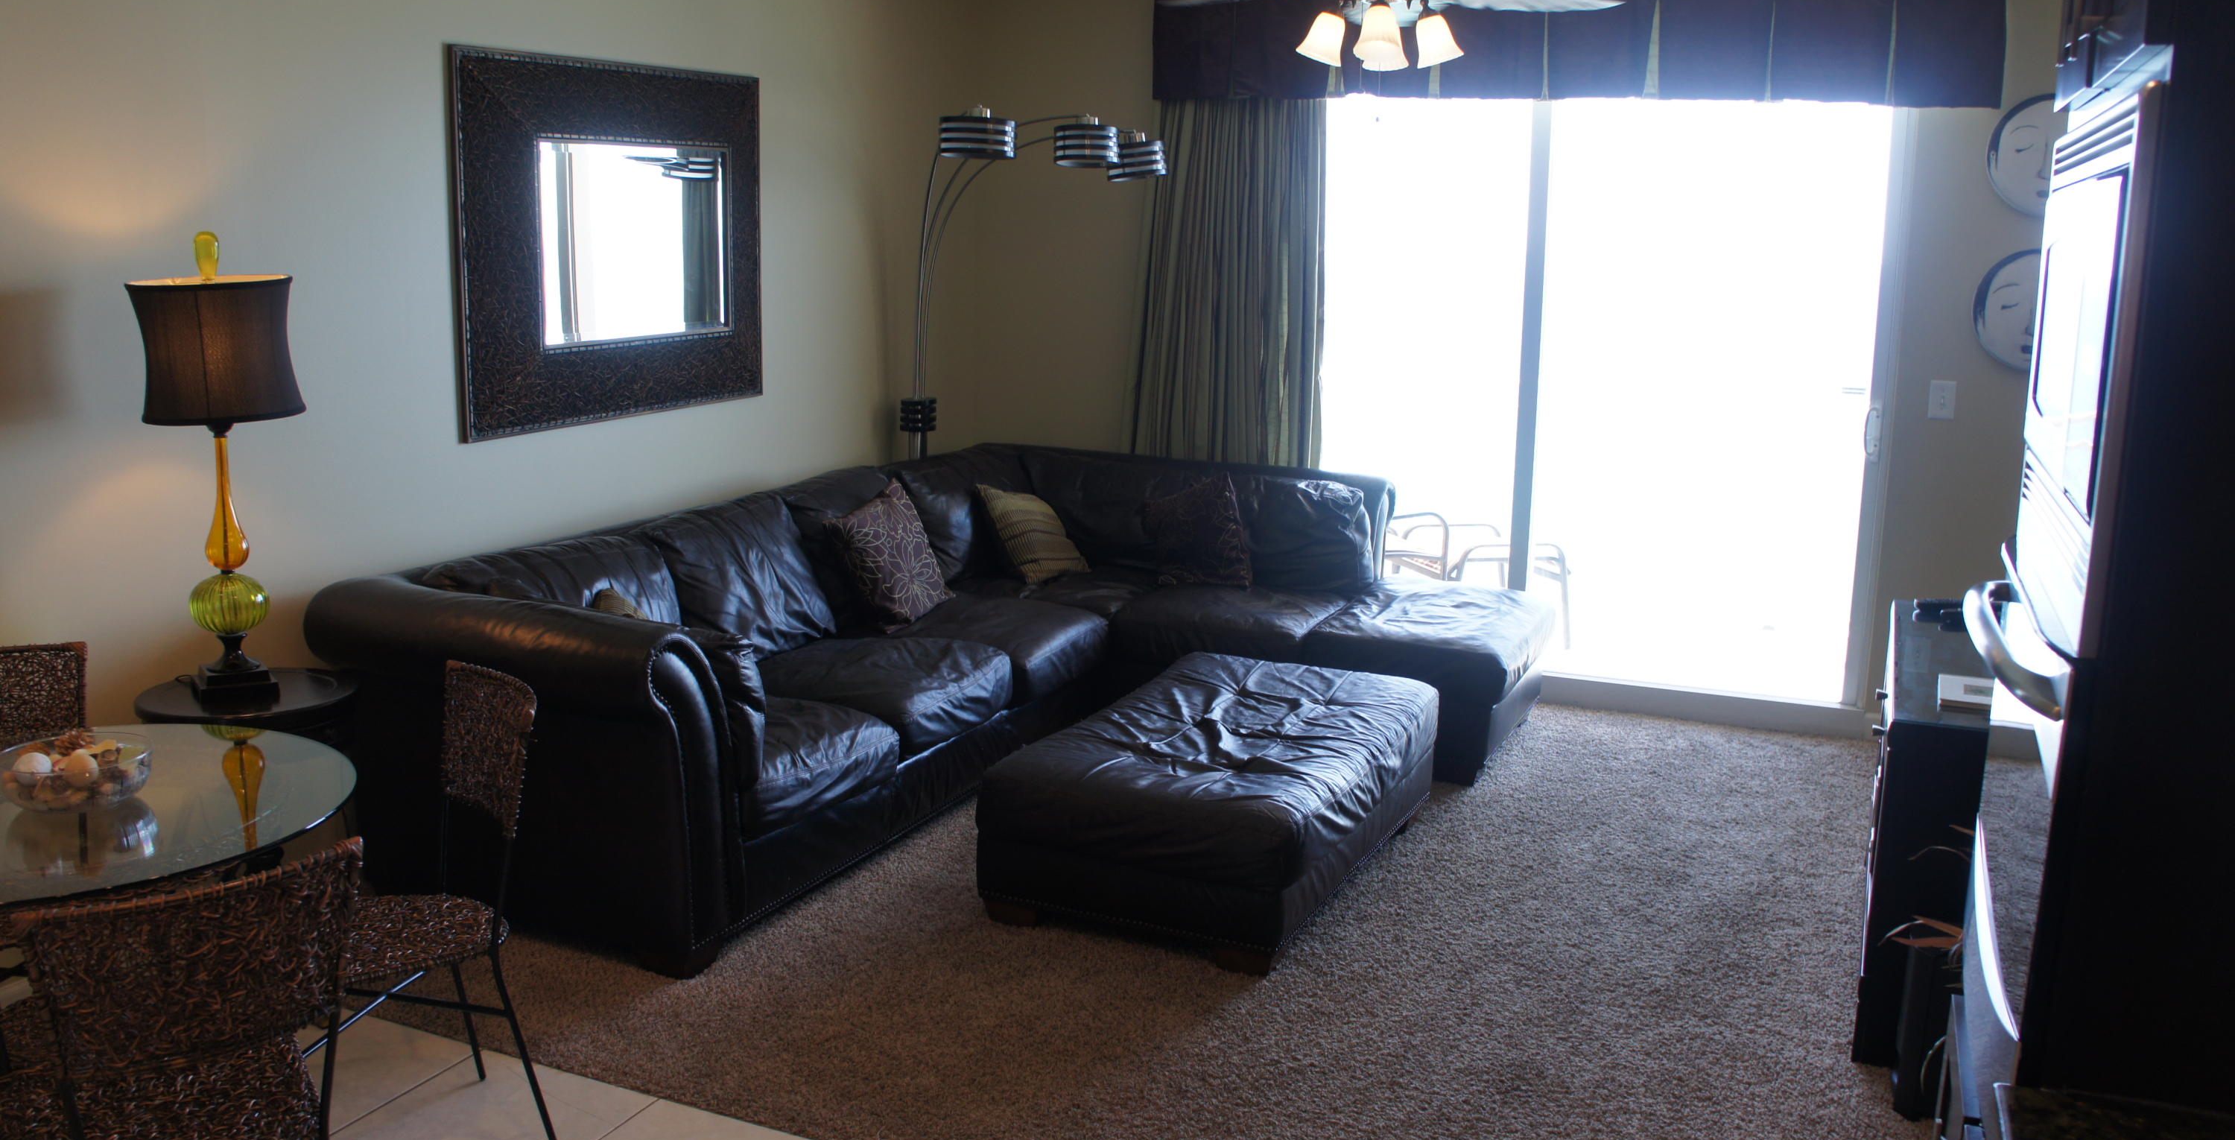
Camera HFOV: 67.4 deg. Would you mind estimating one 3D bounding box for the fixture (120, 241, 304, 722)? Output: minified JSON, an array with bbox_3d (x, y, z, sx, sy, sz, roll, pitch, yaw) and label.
[{"bbox_3d":[-1.792,-0.201,3.353,0.295,0.938,0.295,6,13,22],"label":"fixture"}]

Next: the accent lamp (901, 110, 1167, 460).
[{"bbox_3d":[-0.388,-0.537,5.790,1.000,2.038,0.750,6,13,22],"label":"accent lamp"}]

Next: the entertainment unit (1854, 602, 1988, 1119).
[{"bbox_3d":[1.970,0.565,3.838,0.460,0.730,1.215,6,13,22],"label":"entertainment unit"}]

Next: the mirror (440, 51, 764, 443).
[{"bbox_3d":[-1.373,-0.908,4.652,0.050,0.955,1.254,6,13,22],"label":"mirror"}]

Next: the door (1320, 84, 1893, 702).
[{"bbox_3d":[1.479,-0.679,5.842,2.123,2.130,0.120,6,13,22],"label":"door"}]

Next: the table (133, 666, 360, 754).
[{"bbox_3d":[-1.806,0.596,3.536,0.425,0.696,0.425,6,13,22],"label":"table"}]

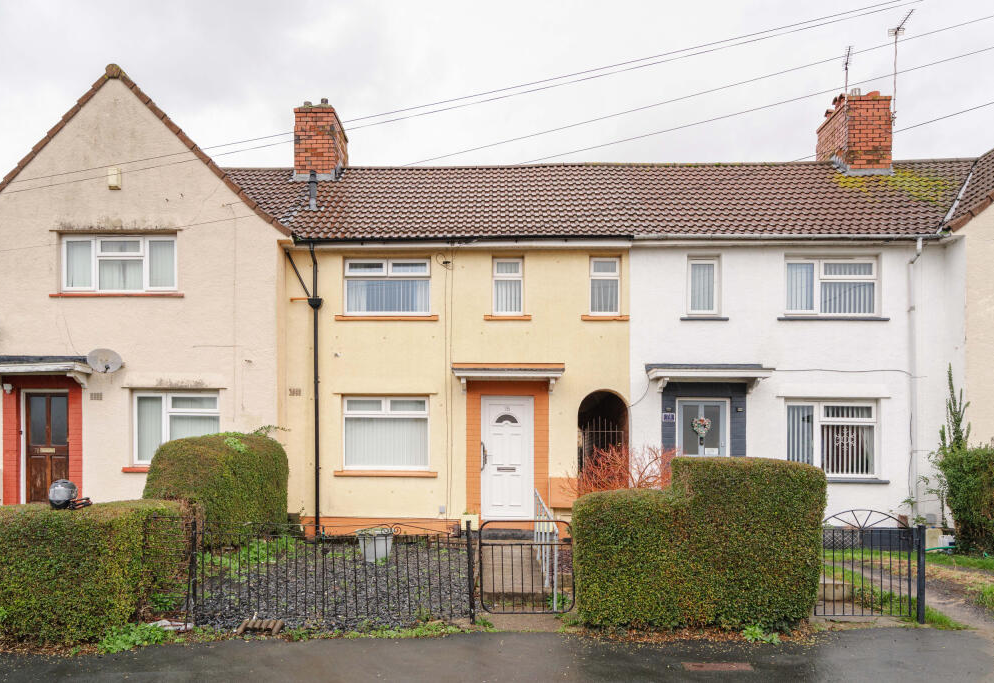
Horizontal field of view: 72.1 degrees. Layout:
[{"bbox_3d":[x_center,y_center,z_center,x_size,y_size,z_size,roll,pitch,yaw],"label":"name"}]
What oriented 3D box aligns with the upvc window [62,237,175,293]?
[{"bbox_3d":[-6.166,-1.264,11.150,1.976,0.918,0.100,0,0,4],"label":"upvc window"}]

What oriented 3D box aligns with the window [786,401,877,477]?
[{"bbox_3d":[5.484,1.608,11.200,1.501,1.263,0.100,0,0,0],"label":"window"}]

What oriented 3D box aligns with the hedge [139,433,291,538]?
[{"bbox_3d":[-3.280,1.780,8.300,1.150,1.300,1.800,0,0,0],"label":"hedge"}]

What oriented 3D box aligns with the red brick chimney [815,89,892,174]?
[{"bbox_3d":[6.598,-3.670,12.648,0.800,1.580,1.300,0,0,4],"label":"red brick chimney"}]

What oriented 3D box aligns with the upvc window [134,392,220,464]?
[{"bbox_3d":[-5.198,1.419,11.082,1.464,1.198,0.100,0,0,4],"label":"upvc window"}]

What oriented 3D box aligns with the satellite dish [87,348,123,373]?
[{"bbox_3d":[-5.935,0.288,10.350,0.540,0.400,0.280,0,0,-30],"label":"satellite dish"}]

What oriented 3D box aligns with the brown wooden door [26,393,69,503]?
[{"bbox_3d":[-7.394,1.824,11.256,0.788,1.957,0.060,0,0,4],"label":"brown wooden door"}]

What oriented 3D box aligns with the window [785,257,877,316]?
[{"bbox_3d":[5.250,-0.862,10.723,1.431,0.938,0.100,0,0,4],"label":"window"}]

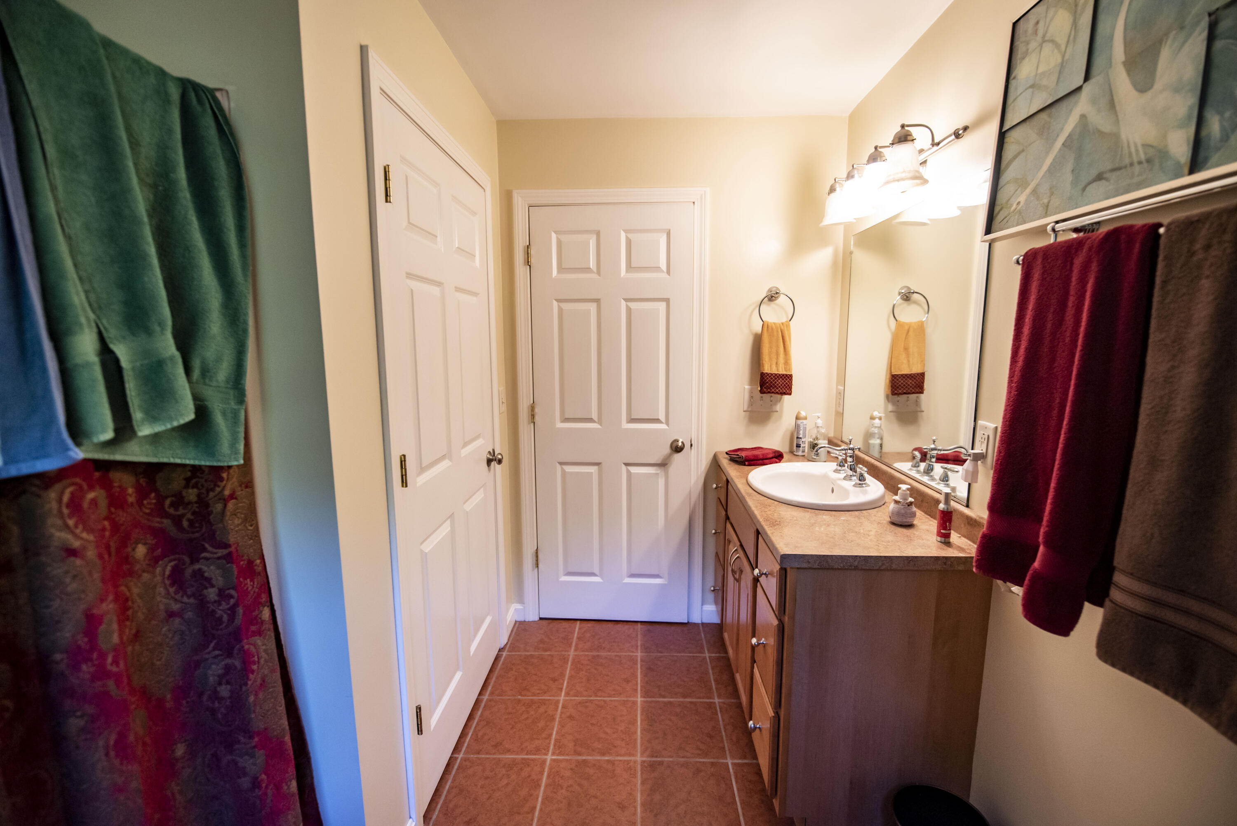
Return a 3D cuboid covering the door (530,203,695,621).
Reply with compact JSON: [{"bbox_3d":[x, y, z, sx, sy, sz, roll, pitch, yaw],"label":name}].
[{"bbox_3d":[-0.028,0.046,2.515,0.752,2.027,0.042,0,7,2],"label":"door"}]

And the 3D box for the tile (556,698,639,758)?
[{"bbox_3d":[-0.076,1.161,1.902,0.301,0.010,0.301,0,7,2],"label":"tile"}]

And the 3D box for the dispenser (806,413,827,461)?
[{"bbox_3d":[0.896,0.112,2.320,0.068,0.212,0.086,-4,8,-28],"label":"dispenser"}]

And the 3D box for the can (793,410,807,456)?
[{"bbox_3d":[0.853,0.093,2.410,0.053,0.207,0.053,0,7,2],"label":"can"}]

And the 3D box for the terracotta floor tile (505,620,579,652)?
[{"bbox_3d":[-0.363,1.094,2.520,0.302,0.010,0.280,0,8,2],"label":"terracotta floor tile"}]

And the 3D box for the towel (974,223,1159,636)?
[{"bbox_3d":[0.812,0.030,0.970,0.110,0.690,0.295,0,8,2],"label":"towel"}]

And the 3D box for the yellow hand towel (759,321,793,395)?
[{"bbox_3d":[0.723,-0.252,2.370,0.151,0.340,0.055,0,7,2],"label":"yellow hand towel"}]

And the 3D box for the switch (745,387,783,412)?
[{"bbox_3d":[0.678,-0.066,2.451,0.163,0.118,0.012,0,7,2],"label":"switch"}]

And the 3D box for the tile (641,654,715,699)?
[{"bbox_3d":[0.240,1.124,2.190,0.301,0.010,0.301,0,7,2],"label":"tile"}]

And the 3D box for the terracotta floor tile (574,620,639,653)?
[{"bbox_3d":[-0.055,1.094,2.509,0.302,0.010,0.280,0,8,2],"label":"terracotta floor tile"}]

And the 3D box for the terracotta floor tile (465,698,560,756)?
[{"bbox_3d":[-0.384,1.172,1.929,0.302,0.010,0.302,0,8,2],"label":"terracotta floor tile"}]

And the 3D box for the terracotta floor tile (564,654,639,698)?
[{"bbox_3d":[-0.065,1.124,2.201,0.301,0.010,0.301,0,7,2],"label":"terracotta floor tile"}]

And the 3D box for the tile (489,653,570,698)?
[{"bbox_3d":[-0.373,1.132,2.230,0.302,0.010,0.302,0,8,2],"label":"tile"}]

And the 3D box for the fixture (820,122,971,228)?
[{"bbox_3d":[0.897,-0.802,1.794,0.222,0.190,0.860,0,8,2],"label":"fixture"}]

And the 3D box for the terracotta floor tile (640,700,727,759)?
[{"bbox_3d":[0.229,1.161,1.891,0.301,0.010,0.301,0,7,2],"label":"terracotta floor tile"}]

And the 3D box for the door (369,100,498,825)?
[{"bbox_3d":[-0.585,0.149,1.834,0.036,2.030,0.856,0,8,3],"label":"door"}]

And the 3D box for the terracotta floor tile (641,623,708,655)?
[{"bbox_3d":[0.251,1.087,2.485,0.301,0.010,0.290,0,7,2],"label":"terracotta floor tile"}]

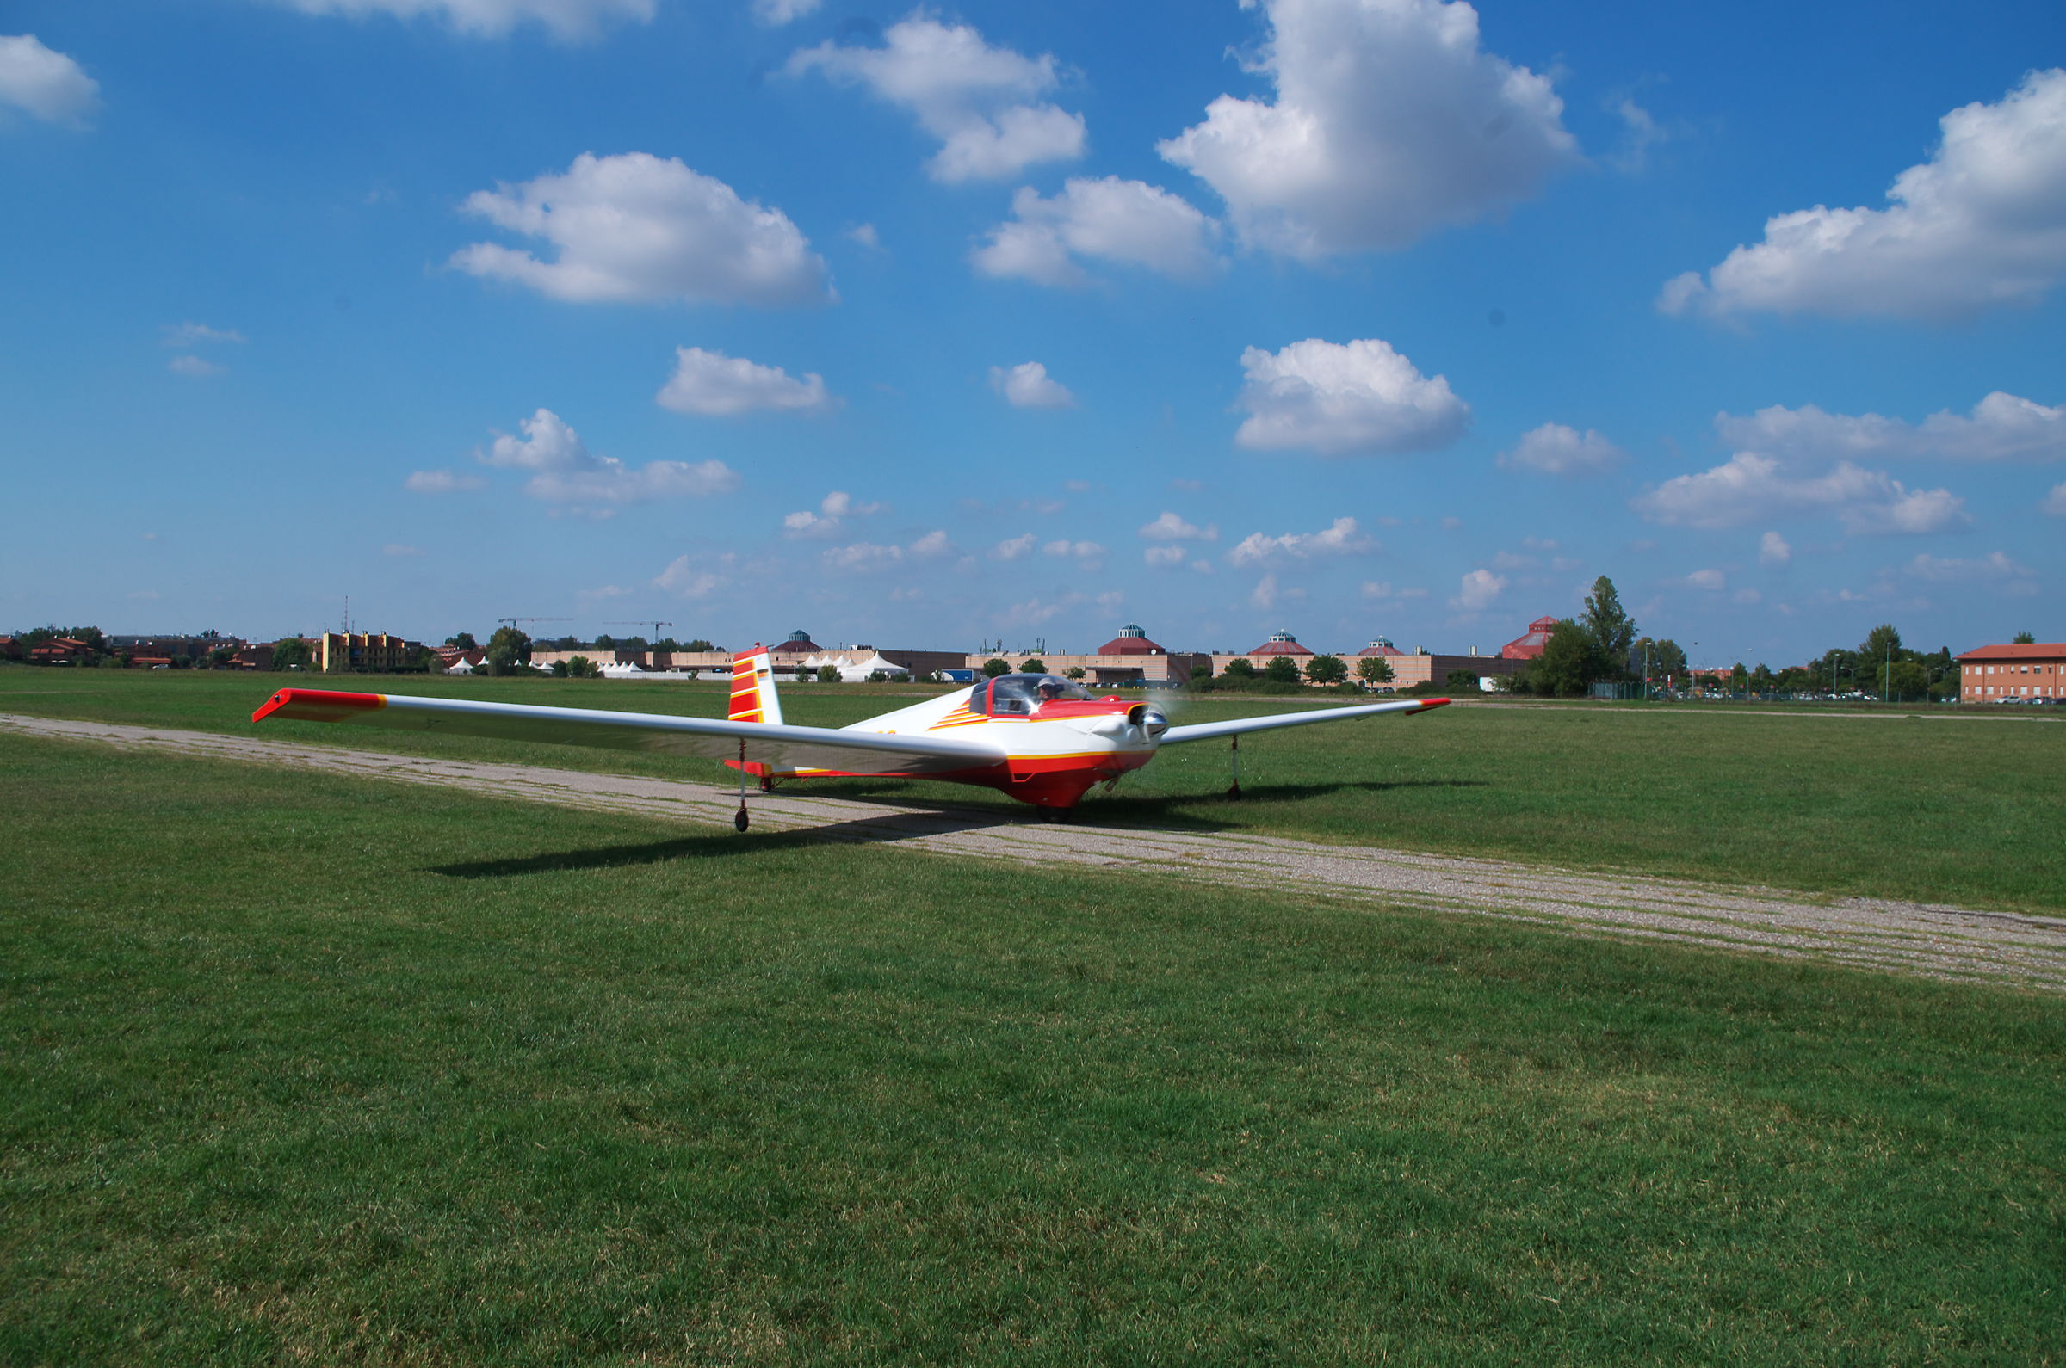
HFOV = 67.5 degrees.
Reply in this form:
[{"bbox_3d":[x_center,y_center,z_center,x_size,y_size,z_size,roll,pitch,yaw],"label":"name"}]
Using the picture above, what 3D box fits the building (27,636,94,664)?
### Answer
[{"bbox_3d":[-298.672,-9.903,475.000,16.000,9.200,12.500,1,0,-18],"label":"building"}]

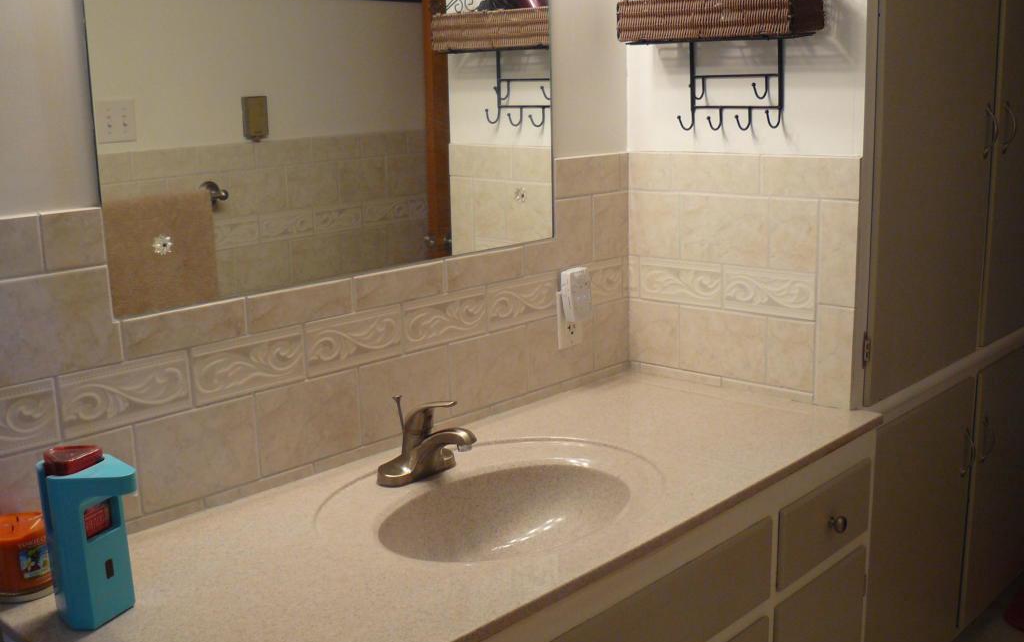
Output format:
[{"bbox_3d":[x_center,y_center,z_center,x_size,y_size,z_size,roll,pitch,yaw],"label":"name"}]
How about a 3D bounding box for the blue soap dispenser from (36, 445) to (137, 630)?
[{"bbox_3d":[-0.494,0.256,1.258,0.127,0.197,0.089,3,13,22],"label":"blue soap dispenser"}]

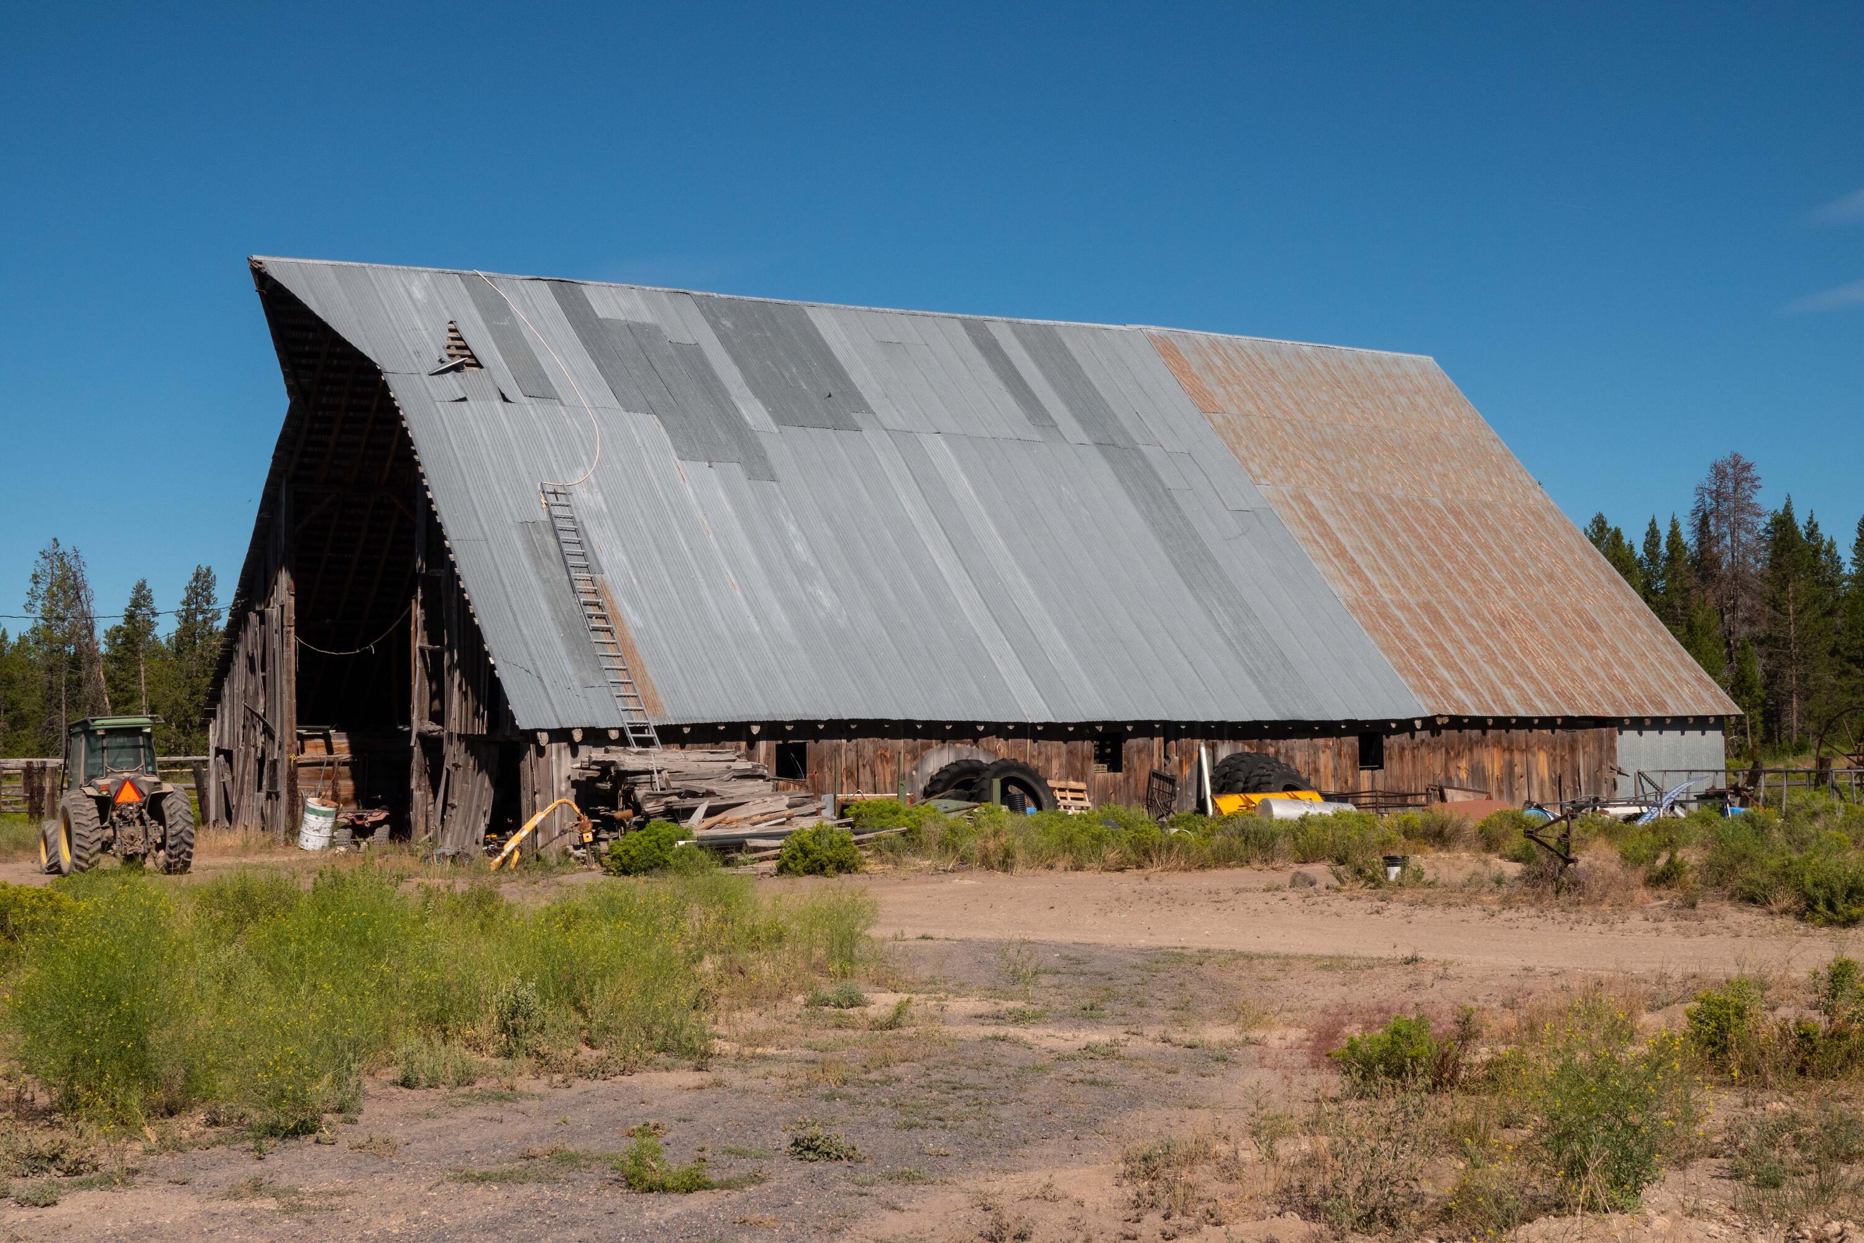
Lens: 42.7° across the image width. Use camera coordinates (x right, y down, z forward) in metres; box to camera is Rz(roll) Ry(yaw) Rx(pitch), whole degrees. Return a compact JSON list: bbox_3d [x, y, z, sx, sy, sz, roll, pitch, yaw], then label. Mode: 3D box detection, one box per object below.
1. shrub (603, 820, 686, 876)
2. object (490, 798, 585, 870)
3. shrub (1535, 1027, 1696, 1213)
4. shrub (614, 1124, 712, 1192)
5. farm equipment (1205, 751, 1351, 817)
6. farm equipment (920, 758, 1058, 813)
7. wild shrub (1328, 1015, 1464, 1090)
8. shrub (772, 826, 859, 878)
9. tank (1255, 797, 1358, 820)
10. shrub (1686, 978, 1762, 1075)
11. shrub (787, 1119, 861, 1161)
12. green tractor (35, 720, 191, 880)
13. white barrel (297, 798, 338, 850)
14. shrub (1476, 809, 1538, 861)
[{"bbox_3d":[-4.589,3.603,38.000,1.320,0.880,1.250,0,-1,-7],"label":"shrub"},{"bbox_3d":[-6.413,3.456,38.700,1.500,1.150,0.600,0,-1,0],"label":"object"},{"bbox_3d":[3.958,2.879,13.800,0.920,1.000,0.900,0,-1,16],"label":"shrub"},{"bbox_3d":[-1.012,2.017,8.950,0.360,0.250,0.320,0,-1,0],"label":"shrub"},{"bbox_3d":[6.724,3.370,46.300,2.400,1.650,1.600,1,-1,-30],"label":"farm equipment"},{"bbox_3d":[0.961,2.995,40.300,2.450,1.420,0.950,1,-2,-31],"label":"farm equipment"},{"bbox_3d":[2.204,2.049,11.300,0.620,0.350,0.520,0,-1,0],"label":"wild shrub"},{"bbox_3d":[-1.474,2.977,30.900,1.100,0.660,1.000,0,-1,0],"label":"shrub"},{"bbox_3d":[6.663,3.462,42.400,2.000,0.580,0.580,1,-2,-31],"label":"tank"},{"bbox_3d":[6.154,3.135,18.500,0.580,0.720,0.570,0,-1,18],"label":"shrub"},{"bbox_3d":[-0.430,2.072,9.500,0.290,0.170,0.260,0,-1,0],"label":"shrub"},{"bbox_3d":[-12.966,2.747,37.900,1.950,2.480,3.700,1,-1,-29],"label":"green tractor"},{"bbox_3d":[-11.069,3.664,43.000,0.600,0.880,0.600,8,5,-15],"label":"white barrel"},{"bbox_3d":[9.975,3.688,41.300,1.050,0.820,1.000,0,-1,14],"label":"shrub"}]

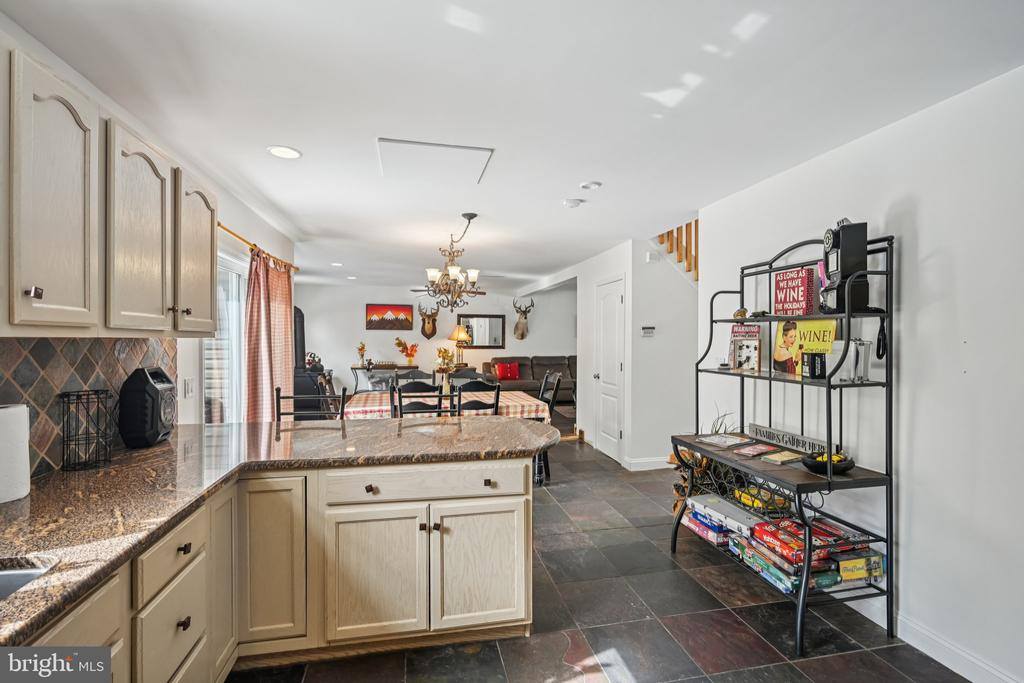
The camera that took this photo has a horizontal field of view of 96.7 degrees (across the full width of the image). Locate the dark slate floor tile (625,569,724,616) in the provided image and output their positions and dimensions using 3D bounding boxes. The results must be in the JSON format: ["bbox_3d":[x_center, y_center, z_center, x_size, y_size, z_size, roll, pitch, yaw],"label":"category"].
[{"bbox_3d":[0.882,1.392,2.516,0.405,0.014,0.405,0,0,-11],"label":"dark slate floor tile"}]

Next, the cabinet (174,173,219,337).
[{"bbox_3d":[-1.447,-0.387,2.110,0.022,0.695,0.375,0,0,-11],"label":"cabinet"}]

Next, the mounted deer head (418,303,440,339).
[{"bbox_3d":[-1.640,-0.401,8.990,0.420,0.740,0.320,0,0,-11],"label":"mounted deer head"}]

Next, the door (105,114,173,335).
[{"bbox_3d":[-1.317,-0.371,1.618,0.020,0.665,0.362,0,0,-12],"label":"door"}]

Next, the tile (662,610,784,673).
[{"bbox_3d":[0.955,1.380,2.106,0.395,0.012,0.395,0,0,-12],"label":"tile"}]

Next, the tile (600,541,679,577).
[{"bbox_3d":[0.794,1.378,2.888,0.395,0.012,0.395,0,0,-12],"label":"tile"}]

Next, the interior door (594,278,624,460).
[{"bbox_3d":[1.171,0.345,5.376,0.045,2.040,0.720,0,0,-12],"label":"interior door"}]

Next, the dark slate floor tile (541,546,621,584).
[{"bbox_3d":[0.403,1.378,2.808,0.395,0.012,0.395,0,0,-12],"label":"dark slate floor tile"}]

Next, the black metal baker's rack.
[{"bbox_3d":[1.397,0.401,2.536,0.565,1.945,1.030,0,0,-12],"label":"black metal baker's rack"}]

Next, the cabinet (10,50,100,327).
[{"bbox_3d":[-1.411,-0.385,1.250,0.310,0.710,0.330,0,0,-11],"label":"cabinet"}]

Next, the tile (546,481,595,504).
[{"bbox_3d":[0.560,1.392,4.107,0.405,0.014,0.405,0,0,-11],"label":"tile"}]

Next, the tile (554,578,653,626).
[{"bbox_3d":[0.485,1.392,2.436,0.405,0.014,0.405,0,0,-11],"label":"tile"}]

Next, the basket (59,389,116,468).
[{"bbox_3d":[-1.593,0.331,1.713,0.150,0.280,0.150,0,0,-11],"label":"basket"}]

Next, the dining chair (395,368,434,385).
[{"bbox_3d":[-1.079,0.849,5.028,0.460,1.035,0.540,0,0,-12],"label":"dining chair"}]

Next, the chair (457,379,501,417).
[{"bbox_3d":[-0.375,0.865,4.380,0.460,1.040,0.500,0,0,-11],"label":"chair"}]

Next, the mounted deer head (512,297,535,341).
[{"bbox_3d":[0.251,-0.502,9.932,0.480,0.950,0.550,0,0,-12],"label":"mounted deer head"}]

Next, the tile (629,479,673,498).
[{"bbox_3d":[1.336,1.374,4.222,0.395,0.012,0.395,0,0,-12],"label":"tile"}]

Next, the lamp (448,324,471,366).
[{"bbox_3d":[-0.983,0.094,8.600,0.430,0.780,0.430,0,0,-11],"label":"lamp"}]

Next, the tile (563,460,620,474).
[{"bbox_3d":[0.796,1.392,4.983,0.405,0.014,0.405,0,0,-11],"label":"tile"}]

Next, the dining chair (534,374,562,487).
[{"bbox_3d":[0.192,0.845,4.687,0.540,1.045,0.460,0,0,-12],"label":"dining chair"}]

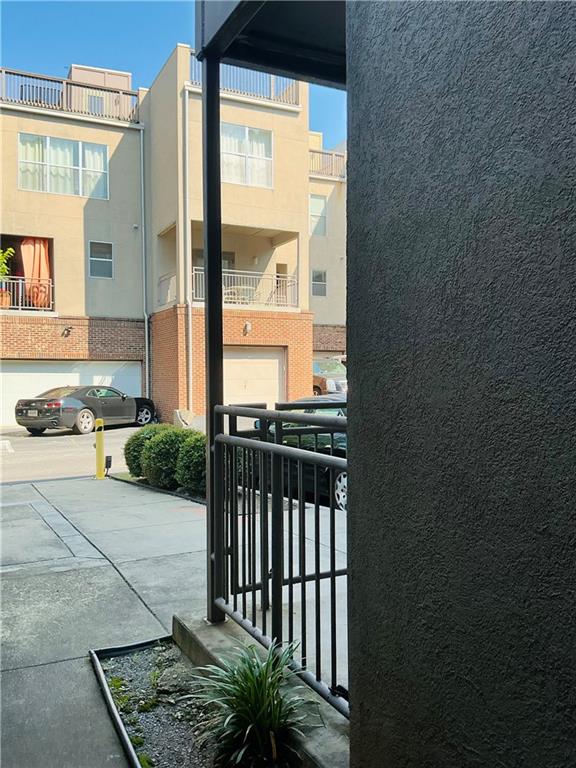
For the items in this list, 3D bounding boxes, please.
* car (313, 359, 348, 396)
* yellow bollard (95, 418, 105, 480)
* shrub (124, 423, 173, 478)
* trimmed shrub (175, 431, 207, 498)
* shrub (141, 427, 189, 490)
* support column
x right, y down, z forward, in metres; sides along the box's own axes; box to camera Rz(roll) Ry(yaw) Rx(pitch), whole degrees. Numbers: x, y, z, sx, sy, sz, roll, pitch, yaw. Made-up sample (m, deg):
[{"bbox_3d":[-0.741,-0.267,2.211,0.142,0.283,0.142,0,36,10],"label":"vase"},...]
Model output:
[{"bbox_3d":[1.215,-0.150,24.488,1.980,1.820,4.950,-1,1,-26],"label":"car"},{"bbox_3d":[-2.644,0.910,8.744,0.120,0.865,0.120,0,1,0],"label":"yellow bollard"},{"bbox_3d":[-2.036,0.955,9.100,0.700,0.753,0.700,-1,1,-26],"label":"shrub"},{"bbox_3d":[-1.056,0.946,7.500,0.700,0.757,0.700,-1,1,-26],"label":"trimmed shrub"},{"bbox_3d":[-1.591,0.962,8.200,0.700,0.789,0.700,-1,1,-26],"label":"shrub"},{"bbox_3d":[-0.371,-0.215,3.131,0.071,2.840,0.071,-1,1,-26],"label":"support column"}]

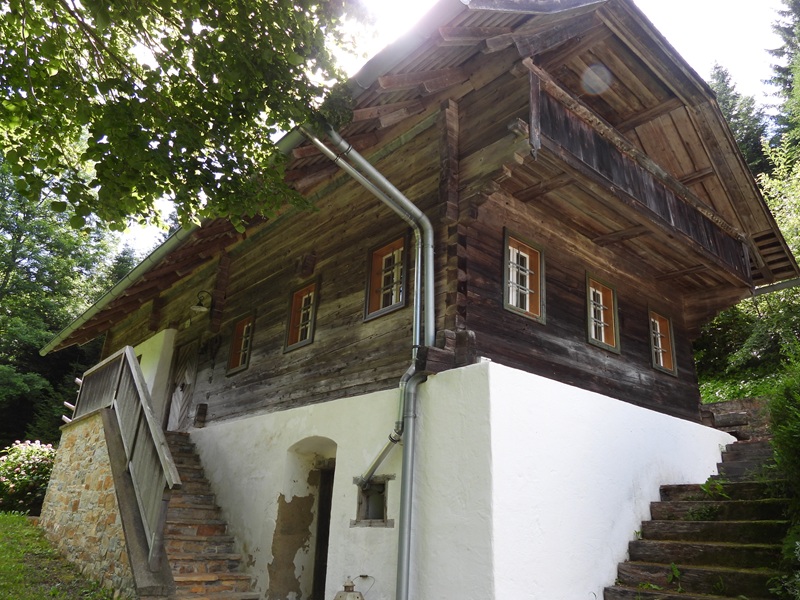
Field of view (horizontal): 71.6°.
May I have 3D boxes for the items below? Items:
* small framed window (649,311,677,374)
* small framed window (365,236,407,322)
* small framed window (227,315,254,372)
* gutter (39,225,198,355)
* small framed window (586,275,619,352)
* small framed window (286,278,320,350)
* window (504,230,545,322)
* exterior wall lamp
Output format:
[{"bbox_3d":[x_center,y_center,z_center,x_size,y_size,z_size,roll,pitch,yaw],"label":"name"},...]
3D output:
[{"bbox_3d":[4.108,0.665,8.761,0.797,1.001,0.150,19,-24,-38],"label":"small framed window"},{"bbox_3d":[-0.136,-0.281,6.887,0.150,1.001,0.797,19,-24,-38],"label":"small framed window"},{"bbox_3d":[-2.704,0.771,9.621,0.150,1.001,0.797,19,-24,-38],"label":"small framed window"},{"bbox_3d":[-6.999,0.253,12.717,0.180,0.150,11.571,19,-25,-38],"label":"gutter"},{"bbox_3d":[2.767,0.198,7.680,0.797,1.001,0.150,19,-24,-38],"label":"small framed window"},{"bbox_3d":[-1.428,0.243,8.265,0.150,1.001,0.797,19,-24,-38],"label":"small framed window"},{"bbox_3d":[1.462,-0.263,6.629,0.797,1.001,0.150,19,-24,-38],"label":"window"},{"bbox_3d":[-3.897,0.053,10.917,0.380,0.390,0.280,19,-24,-38],"label":"exterior wall lamp"}]

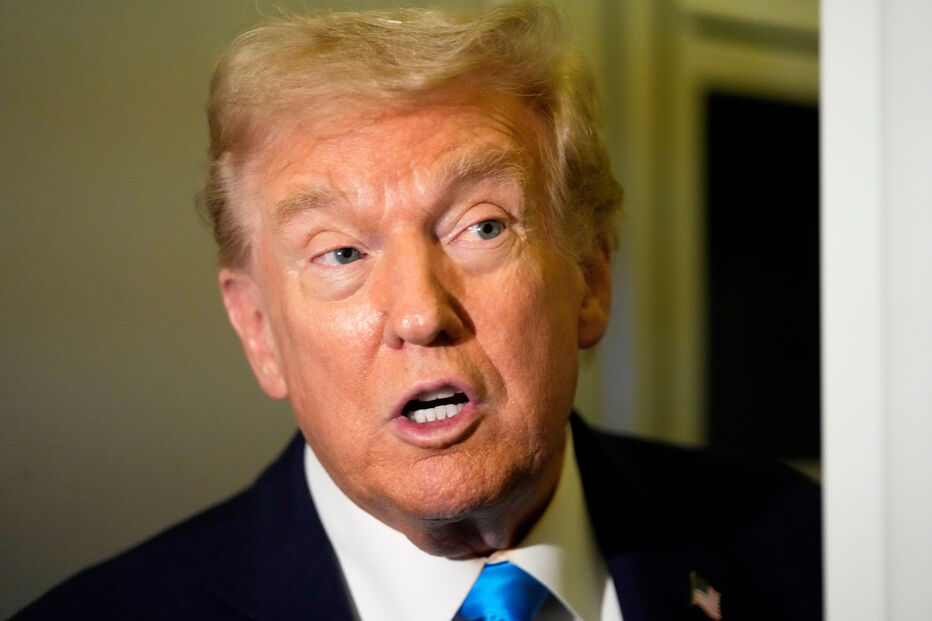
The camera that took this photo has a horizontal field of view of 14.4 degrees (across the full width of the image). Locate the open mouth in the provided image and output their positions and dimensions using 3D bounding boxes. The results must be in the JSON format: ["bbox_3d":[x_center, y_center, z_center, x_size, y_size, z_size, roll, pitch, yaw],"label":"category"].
[{"bbox_3d":[-0.013,0.043,1.665,0.031,0.015,0.018,-10,-4,0],"label":"open mouth"}]

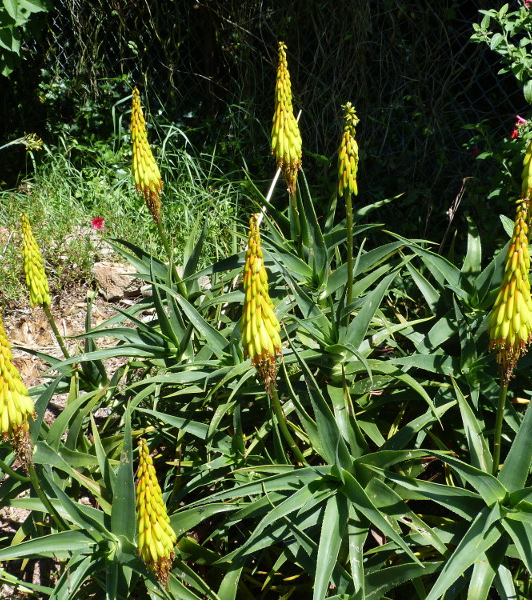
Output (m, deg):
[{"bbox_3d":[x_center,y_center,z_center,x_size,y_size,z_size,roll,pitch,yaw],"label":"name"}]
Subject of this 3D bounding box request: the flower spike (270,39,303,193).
[{"bbox_3d":[0.048,-0.393,2.150,0.068,0.343,0.066,-3,24,1],"label":"flower spike"}]

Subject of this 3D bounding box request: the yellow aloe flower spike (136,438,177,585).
[{"bbox_3d":[-0.185,0.356,1.620,0.062,0.292,0.060,-4,24,2],"label":"yellow aloe flower spike"}]

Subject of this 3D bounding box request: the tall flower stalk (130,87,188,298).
[{"bbox_3d":[-0.238,-0.231,2.180,0.074,0.498,0.068,-8,24,3],"label":"tall flower stalk"}]

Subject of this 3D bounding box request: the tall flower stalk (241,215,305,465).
[{"bbox_3d":[0.013,0.083,1.720,0.080,0.498,0.070,-7,24,3],"label":"tall flower stalk"}]

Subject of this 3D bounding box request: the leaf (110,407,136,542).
[{"bbox_3d":[-0.245,0.306,1.700,0.040,0.245,0.030,4,6,-2],"label":"leaf"}]

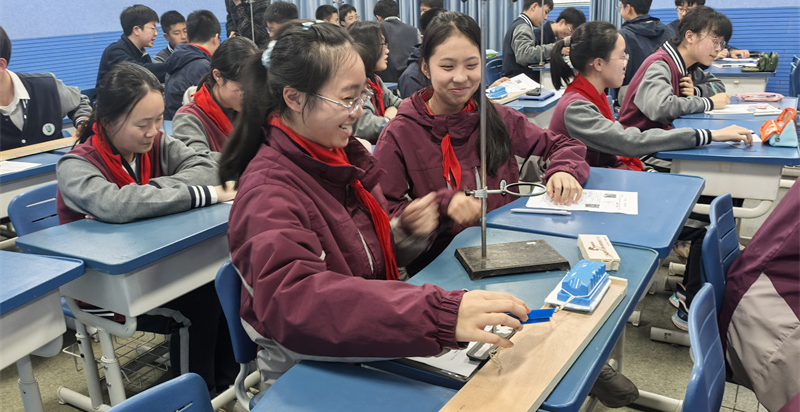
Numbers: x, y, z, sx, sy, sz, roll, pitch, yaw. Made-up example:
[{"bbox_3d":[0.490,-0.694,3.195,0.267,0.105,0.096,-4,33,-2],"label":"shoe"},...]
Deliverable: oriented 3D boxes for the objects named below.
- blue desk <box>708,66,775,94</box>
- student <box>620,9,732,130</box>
[{"bbox_3d":[2.262,-0.559,4.295,0.450,0.750,0.645,7,20,25],"label":"blue desk"},{"bbox_3d":[1.196,-0.256,2.753,0.600,1.172,0.500,9,21,31],"label":"student"}]

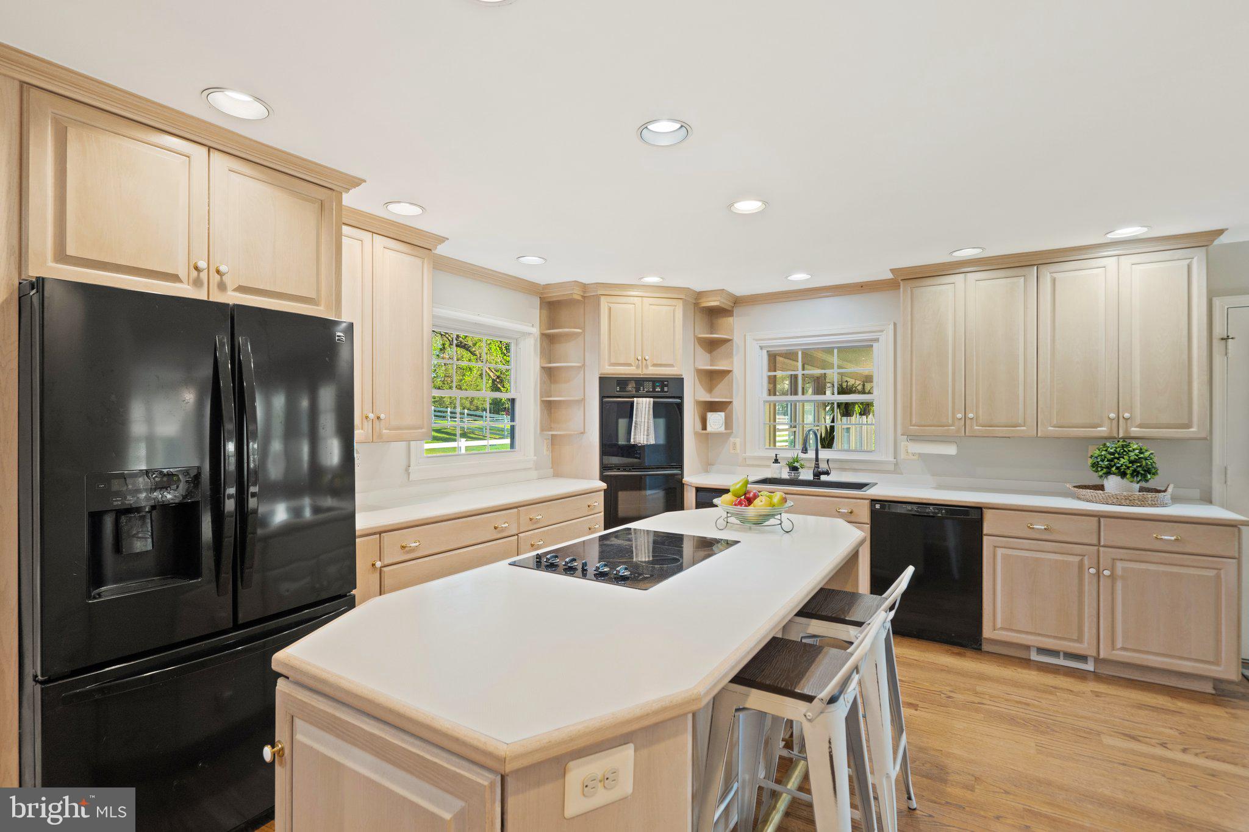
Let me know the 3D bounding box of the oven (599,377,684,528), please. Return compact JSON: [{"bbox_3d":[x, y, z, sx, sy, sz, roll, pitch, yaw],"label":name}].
[{"bbox_3d":[0.070,0.365,4.667,0.680,1.330,0.600,0,0,-14],"label":"oven"}]

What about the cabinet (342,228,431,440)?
[{"bbox_3d":[-1.423,-0.401,2.927,0.325,1.085,0.736,0,0,33],"label":"cabinet"}]

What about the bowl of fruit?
[{"bbox_3d":[0.581,0.390,2.491,0.356,0.237,0.350,0,0,0],"label":"bowl of fruit"}]

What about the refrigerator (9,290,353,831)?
[{"bbox_3d":[-1.616,0.531,2.054,0.760,1.814,0.899,0,0,32],"label":"refrigerator"}]

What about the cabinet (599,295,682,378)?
[{"bbox_3d":[0.072,-0.635,4.655,0.690,0.635,0.600,0,0,-14],"label":"cabinet"}]

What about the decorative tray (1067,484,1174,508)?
[{"bbox_3d":[2.954,0.475,3.320,0.450,0.090,0.310,0,0,30],"label":"decorative tray"}]

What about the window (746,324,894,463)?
[{"bbox_3d":[1.515,-0.176,4.395,1.157,1.040,0.120,0,0,32],"label":"window"}]

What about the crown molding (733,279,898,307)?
[{"bbox_3d":[1.483,-0.971,4.371,1.280,0.080,0.068,0,0,32],"label":"crown molding"}]

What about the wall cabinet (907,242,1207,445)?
[{"bbox_3d":[2.606,-0.397,3.526,1.487,1.048,0.315,0,0,32],"label":"wall cabinet"}]

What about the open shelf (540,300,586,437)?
[{"bbox_3d":[-0.500,-0.395,4.410,0.340,1.087,0.170,0,0,33],"label":"open shelf"}]

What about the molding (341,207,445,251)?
[{"bbox_3d":[-1.229,-0.959,2.849,0.095,0.082,0.735,0,0,32],"label":"molding"}]

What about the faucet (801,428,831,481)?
[{"bbox_3d":[1.454,0.300,4.202,0.140,0.405,0.260,0,0,41],"label":"faucet"}]

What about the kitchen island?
[{"bbox_3d":[0.174,0.970,2.017,1.015,0.914,2.375,0,0,33],"label":"kitchen island"}]

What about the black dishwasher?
[{"bbox_3d":[2.016,0.982,3.715,0.610,0.848,0.600,0,0,30],"label":"black dishwasher"}]

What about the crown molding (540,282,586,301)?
[{"bbox_3d":[-0.476,-0.951,4.257,0.340,0.110,0.170,0,0,32],"label":"crown molding"}]

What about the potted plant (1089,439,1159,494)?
[{"bbox_3d":[2.832,0.305,3.149,0.300,0.358,0.300,0,0,32],"label":"potted plant"}]

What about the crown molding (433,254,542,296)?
[{"bbox_3d":[-0.965,-0.968,3.871,0.075,0.082,1.160,0,0,33],"label":"crown molding"}]

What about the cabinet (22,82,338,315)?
[{"bbox_3d":[-1.719,-0.671,2.131,0.642,0.555,0.935,0,0,33],"label":"cabinet"}]

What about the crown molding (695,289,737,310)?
[{"bbox_3d":[0.748,-0.937,4.580,0.260,0.115,0.370,0,0,30],"label":"crown molding"}]

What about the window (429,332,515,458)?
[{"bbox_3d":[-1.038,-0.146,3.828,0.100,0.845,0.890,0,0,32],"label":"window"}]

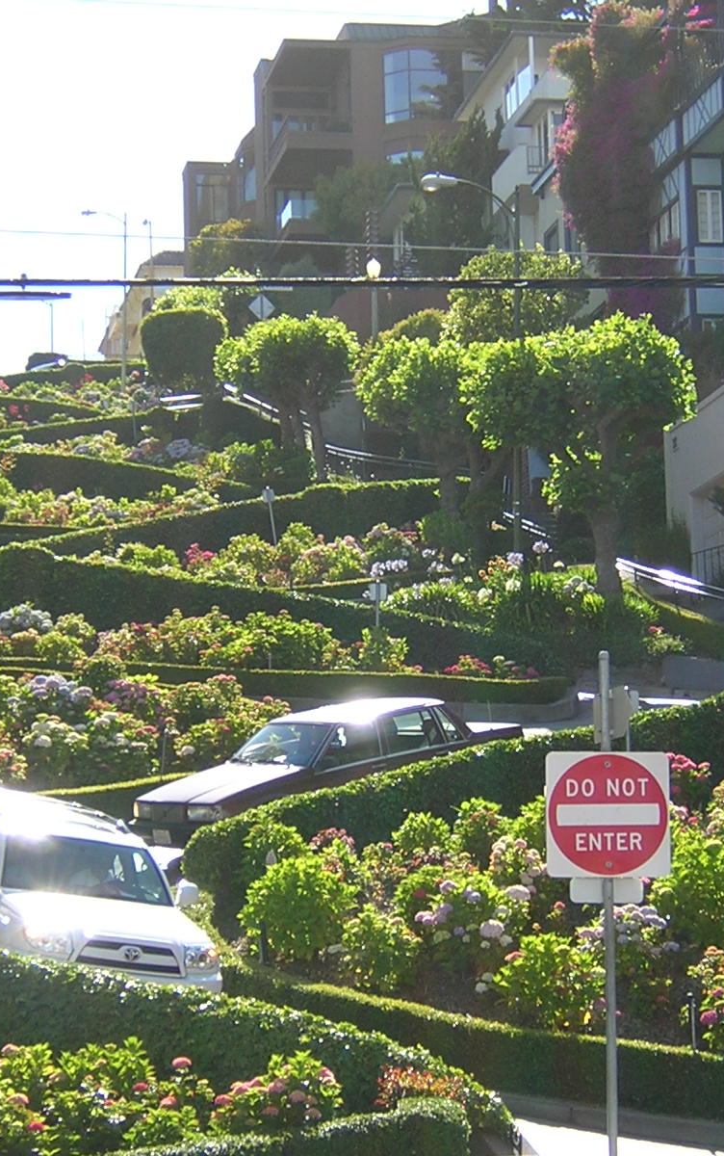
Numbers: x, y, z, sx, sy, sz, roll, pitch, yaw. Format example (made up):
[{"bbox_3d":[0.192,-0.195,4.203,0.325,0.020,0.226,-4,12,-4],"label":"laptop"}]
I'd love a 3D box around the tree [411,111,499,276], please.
[{"bbox_3d":[3.196,-11.387,104.023,3.300,8.500,3.300,-1,-7,0],"label":"tree"}]

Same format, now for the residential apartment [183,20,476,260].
[{"bbox_3d":[-1.055,-16.903,127.000,12.000,11.000,13.000,0,-7,-10],"label":"residential apartment"}]

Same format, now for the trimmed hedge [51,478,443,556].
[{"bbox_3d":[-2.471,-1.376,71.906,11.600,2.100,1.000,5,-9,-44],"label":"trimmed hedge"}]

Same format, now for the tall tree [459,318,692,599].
[{"bbox_3d":[3.856,-2.211,55.300,4.050,5.050,3.700,0,-9,-10],"label":"tall tree"}]

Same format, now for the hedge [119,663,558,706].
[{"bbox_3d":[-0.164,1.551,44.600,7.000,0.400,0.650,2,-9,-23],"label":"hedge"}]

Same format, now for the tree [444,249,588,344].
[{"bbox_3d":[4.222,-5.920,83.243,4.200,5.800,4.200,-1,-7,0],"label":"tree"}]

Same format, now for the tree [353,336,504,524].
[{"bbox_3d":[1.616,-3.323,68.000,3.500,4.200,3.300,0,-9,-10],"label":"tree"}]

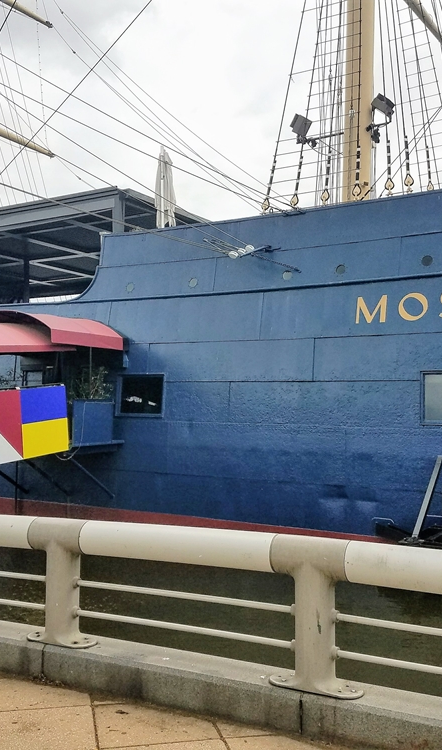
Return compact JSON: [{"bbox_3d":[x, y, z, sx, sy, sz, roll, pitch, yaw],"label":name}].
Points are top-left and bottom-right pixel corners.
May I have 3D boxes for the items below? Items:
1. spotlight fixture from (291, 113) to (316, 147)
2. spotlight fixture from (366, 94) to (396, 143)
[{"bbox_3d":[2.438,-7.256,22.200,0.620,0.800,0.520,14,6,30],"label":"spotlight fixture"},{"bbox_3d":[4.523,-7.274,21.300,0.650,1.150,0.550,-11,-7,30],"label":"spotlight fixture"}]

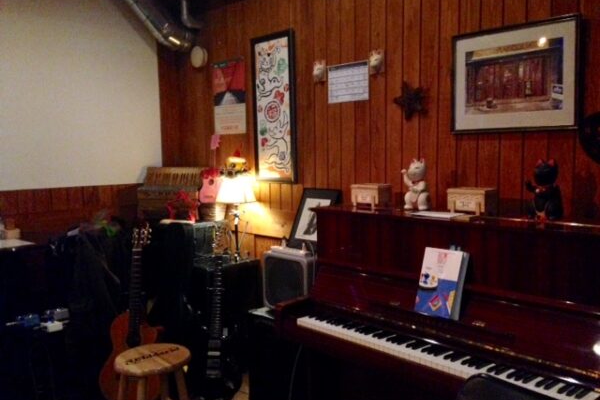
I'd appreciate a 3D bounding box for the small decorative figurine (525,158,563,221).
[{"bbox_3d":[0.954,-0.049,2.232,0.120,0.240,0.140,-6,8,-43],"label":"small decorative figurine"}]

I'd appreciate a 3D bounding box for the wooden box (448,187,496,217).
[{"bbox_3d":[0.709,0.009,2.357,0.097,0.108,0.171,-6,8,-43],"label":"wooden box"}]

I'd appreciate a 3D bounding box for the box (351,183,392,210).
[{"bbox_3d":[0.340,-0.019,2.710,0.101,0.107,0.164,-6,8,-43],"label":"box"}]

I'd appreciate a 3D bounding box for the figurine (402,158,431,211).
[{"bbox_3d":[0.527,-0.076,2.599,0.115,0.237,0.126,-6,8,-43],"label":"figurine"}]

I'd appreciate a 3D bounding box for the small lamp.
[{"bbox_3d":[-0.394,0.108,3.514,0.248,0.535,0.248,-1,6,0],"label":"small lamp"}]

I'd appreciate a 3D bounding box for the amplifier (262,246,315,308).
[{"bbox_3d":[-0.009,0.442,3.095,0.200,0.329,0.355,-6,8,-43],"label":"amplifier"}]

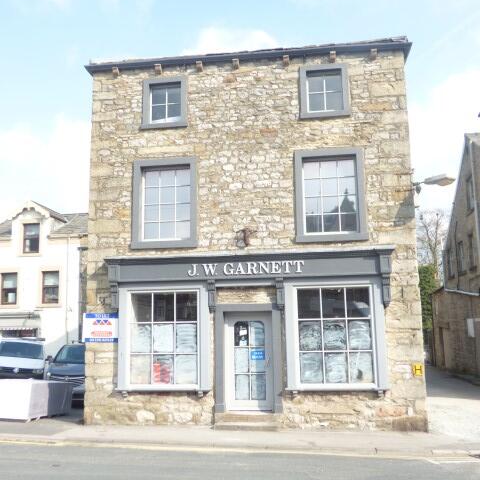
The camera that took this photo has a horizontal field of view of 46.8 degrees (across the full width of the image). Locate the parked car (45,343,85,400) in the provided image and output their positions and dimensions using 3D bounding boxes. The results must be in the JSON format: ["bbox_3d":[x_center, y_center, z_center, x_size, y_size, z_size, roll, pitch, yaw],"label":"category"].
[{"bbox_3d":[-4.225,3.930,16.731,1.810,1.600,4.350,-2,-9,5],"label":"parked car"}]

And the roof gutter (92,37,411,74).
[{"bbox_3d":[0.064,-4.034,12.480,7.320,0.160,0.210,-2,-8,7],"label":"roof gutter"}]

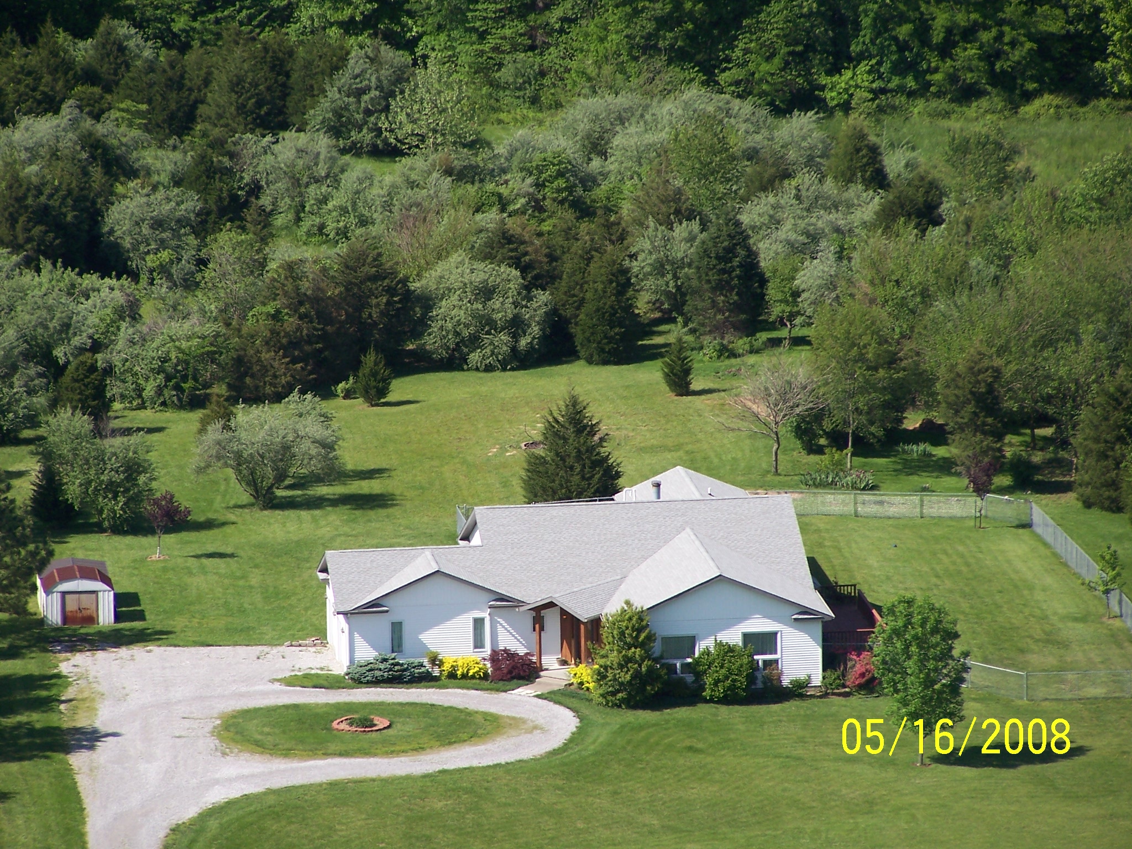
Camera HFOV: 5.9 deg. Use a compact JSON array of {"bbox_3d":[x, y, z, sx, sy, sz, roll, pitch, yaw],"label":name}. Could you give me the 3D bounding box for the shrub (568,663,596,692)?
[{"bbox_3d":[0.765,10.718,468.635,1.429,0.968,1.429,-2,12,-7],"label":"shrub"}]

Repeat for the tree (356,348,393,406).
[{"bbox_3d":[-9.232,-2.250,523.940,1.767,2.840,1.767,-2,12,-7],"label":"tree"}]

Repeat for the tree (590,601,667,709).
[{"bbox_3d":[2.612,9.576,466.273,3.221,4.357,3.221,-1,12,0],"label":"tree"}]

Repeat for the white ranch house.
[{"bbox_3d":[-0.450,6.316,477.641,20.606,5.971,23.854,-2,12,-7],"label":"white ranch house"}]

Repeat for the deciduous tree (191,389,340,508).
[{"bbox_3d":[-13.592,1.265,502.728,6.745,5.139,6.542,0,12,0],"label":"deciduous tree"}]

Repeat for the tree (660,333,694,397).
[{"bbox_3d":[5.339,-2.897,531.033,1.535,3.005,1.489,0,12,0],"label":"tree"}]

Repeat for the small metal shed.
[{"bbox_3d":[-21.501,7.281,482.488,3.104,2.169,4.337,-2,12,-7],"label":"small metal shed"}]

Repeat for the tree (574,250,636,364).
[{"bbox_3d":[1.880,-5.832,538.600,2.986,5.603,2.896,0,12,0],"label":"tree"}]

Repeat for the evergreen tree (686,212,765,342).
[{"bbox_3d":[7.724,-7.072,535.427,3.786,6.330,3.786,-1,12,0],"label":"evergreen tree"}]

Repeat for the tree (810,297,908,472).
[{"bbox_3d":[13.505,-1.822,508.391,4.373,8.038,4.373,-2,12,-7],"label":"tree"}]

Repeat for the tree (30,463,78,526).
[{"bbox_3d":[-23.300,3.033,500.480,2.090,2.798,2.027,0,12,0],"label":"tree"}]

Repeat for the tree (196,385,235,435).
[{"bbox_3d":[-16.426,-0.498,516.720,1.826,2.676,1.826,-2,12,-7],"label":"tree"}]

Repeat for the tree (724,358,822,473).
[{"bbox_3d":[9.606,-0.388,512.199,4.650,5.383,4.510,0,12,0],"label":"tree"}]

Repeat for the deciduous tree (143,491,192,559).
[{"bbox_3d":[-17.847,4.451,493.127,2.178,3.088,2.178,-2,12,-7],"label":"deciduous tree"}]

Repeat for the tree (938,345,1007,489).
[{"bbox_3d":[18.885,-0.499,511.649,3.083,6.278,2.991,0,12,0],"label":"tree"}]

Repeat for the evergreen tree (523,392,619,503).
[{"bbox_3d":[0.244,1.222,500.520,4.585,5.772,4.585,-2,12,-7],"label":"evergreen tree"}]

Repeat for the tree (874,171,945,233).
[{"bbox_3d":[17.147,-10.976,550.341,3.535,3.335,3.535,-2,12,-7],"label":"tree"}]

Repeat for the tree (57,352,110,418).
[{"bbox_3d":[-22.969,-1.786,524.031,2.441,3.268,2.367,0,12,0],"label":"tree"}]

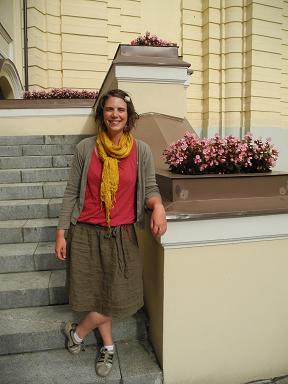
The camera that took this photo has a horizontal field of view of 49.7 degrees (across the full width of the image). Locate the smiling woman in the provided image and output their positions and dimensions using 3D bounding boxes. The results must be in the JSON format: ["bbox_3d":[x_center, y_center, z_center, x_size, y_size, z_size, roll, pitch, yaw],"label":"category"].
[{"bbox_3d":[-0.199,0.246,1.851,0.650,1.650,0.380,-1,8,-5],"label":"smiling woman"}]

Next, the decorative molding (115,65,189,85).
[{"bbox_3d":[0.098,-1.385,3.720,0.880,0.195,0.130,-2,8,-10],"label":"decorative molding"}]

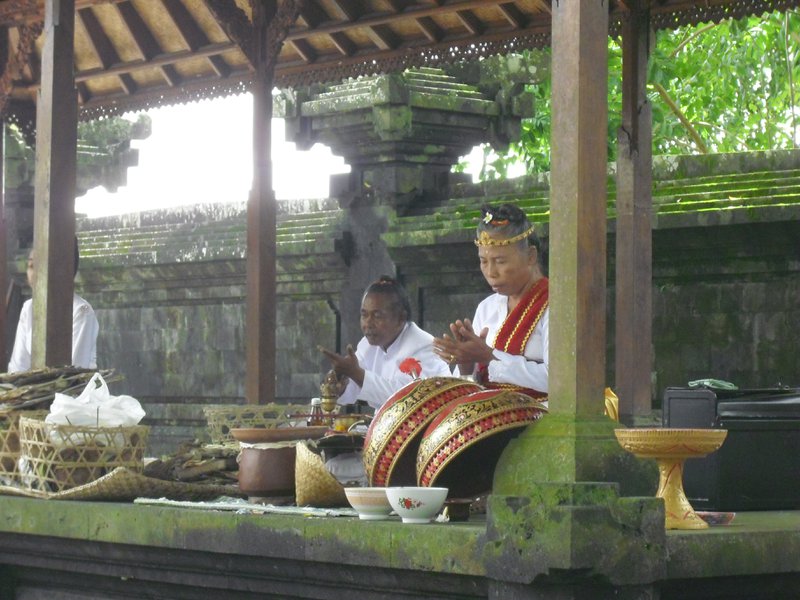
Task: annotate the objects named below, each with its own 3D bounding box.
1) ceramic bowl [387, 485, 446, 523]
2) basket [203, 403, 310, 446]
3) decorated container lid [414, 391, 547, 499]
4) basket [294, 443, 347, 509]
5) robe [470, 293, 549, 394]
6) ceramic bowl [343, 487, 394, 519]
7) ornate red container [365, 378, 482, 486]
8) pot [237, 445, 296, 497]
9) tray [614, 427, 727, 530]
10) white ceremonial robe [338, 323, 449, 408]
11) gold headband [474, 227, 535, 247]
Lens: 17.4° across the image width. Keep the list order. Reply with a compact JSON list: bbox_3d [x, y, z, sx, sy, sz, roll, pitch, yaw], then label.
[{"bbox_3d":[0.043,0.522,6.640,0.160,0.091,0.160,0,-2,0],"label":"ceramic bowl"},{"bbox_3d":[-0.486,0.437,9.100,0.420,0.170,0.420,2,-3,-38],"label":"basket"},{"bbox_3d":[0.199,0.371,6.971,0.420,0.190,0.420,0,-44,-52],"label":"decorated container lid"},{"bbox_3d":[-0.202,0.458,6.860,0.150,0.175,0.150,0,-2,6],"label":"basket"},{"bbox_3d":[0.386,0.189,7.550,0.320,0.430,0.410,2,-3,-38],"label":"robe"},{"bbox_3d":[-0.060,0.488,6.250,0.145,0.073,0.145,0,-2,0],"label":"ceramic bowl"},{"bbox_3d":[0.050,0.352,6.796,0.185,0.400,0.400,39,0,30],"label":"ornate red container"},{"bbox_3d":[-0.323,0.471,7.050,0.225,0.165,0.220,0,-2,0],"label":"pot"},{"bbox_3d":[0.668,0.441,6.450,0.277,0.255,0.277,0,-2,0],"label":"tray"},{"bbox_3d":[-0.015,0.312,8.800,0.340,0.470,0.420,2,-3,-38],"label":"white ceremonial robe"},{"bbox_3d":[0.303,-0.183,7.460,0.190,0.050,0.165,-14,7,-41],"label":"gold headband"}]

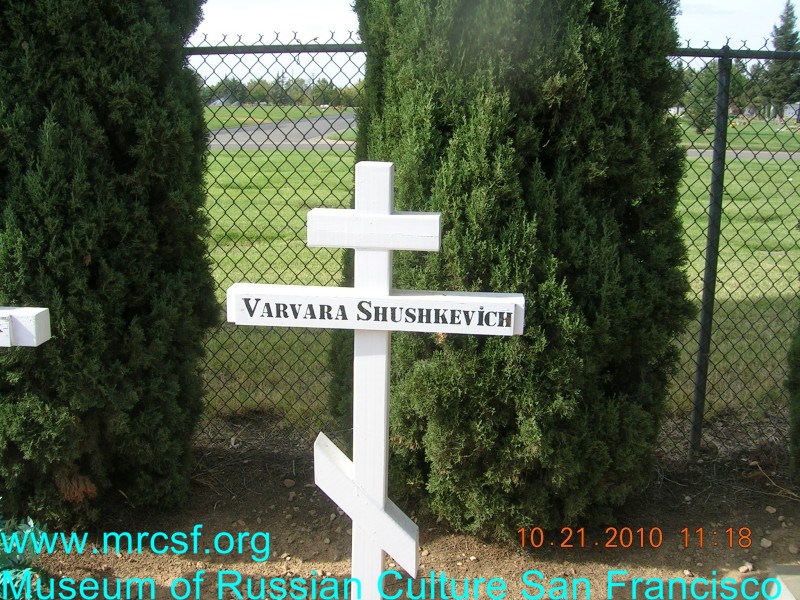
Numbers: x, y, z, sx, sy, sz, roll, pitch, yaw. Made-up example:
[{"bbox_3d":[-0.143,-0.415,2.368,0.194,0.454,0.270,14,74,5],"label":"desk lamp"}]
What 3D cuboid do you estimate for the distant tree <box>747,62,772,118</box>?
[{"bbox_3d":[37.870,-22.040,85.200,2.740,5.710,2.600,0,14,0],"label":"distant tree"}]

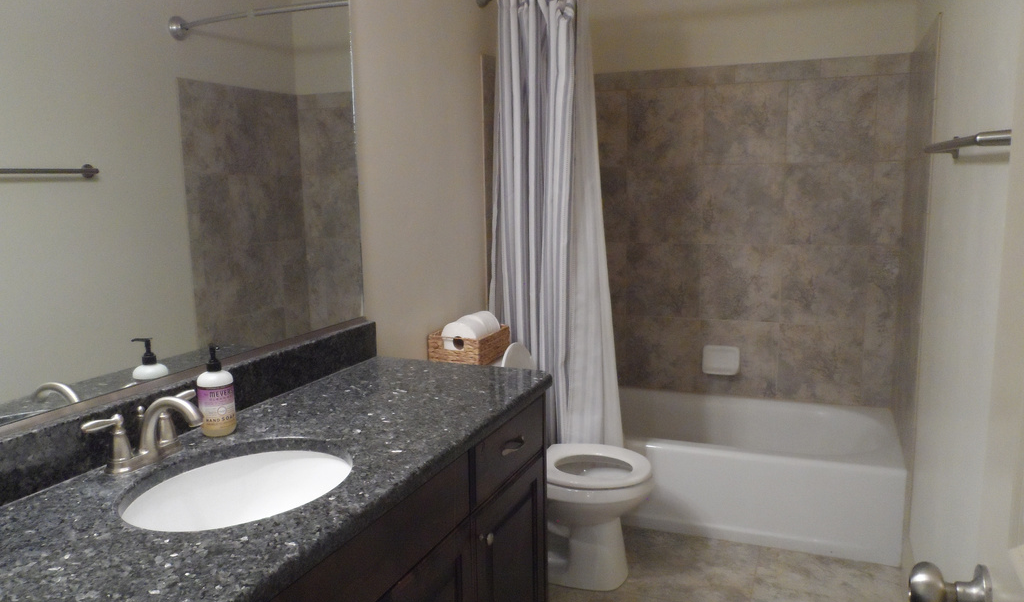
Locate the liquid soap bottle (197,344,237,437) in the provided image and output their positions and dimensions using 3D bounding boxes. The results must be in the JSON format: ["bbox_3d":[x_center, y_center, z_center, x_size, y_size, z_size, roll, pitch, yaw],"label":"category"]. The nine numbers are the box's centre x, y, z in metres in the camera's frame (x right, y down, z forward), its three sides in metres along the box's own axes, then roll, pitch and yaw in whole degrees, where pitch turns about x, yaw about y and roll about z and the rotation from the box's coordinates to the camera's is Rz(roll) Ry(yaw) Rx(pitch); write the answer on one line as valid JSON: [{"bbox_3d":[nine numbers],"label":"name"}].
[{"bbox_3d":[-0.597,0.174,1.430,0.068,0.182,0.068,-6,10,-30],"label":"liquid soap bottle"}]

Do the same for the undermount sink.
[{"bbox_3d":[-0.454,0.385,1.213,0.350,0.160,0.415,2,9,23],"label":"undermount sink"}]

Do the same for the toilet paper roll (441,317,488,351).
[{"bbox_3d":[-0.153,0.126,2.354,0.123,0.123,0.102,2,9,23],"label":"toilet paper roll"}]

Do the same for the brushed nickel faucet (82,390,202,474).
[{"bbox_3d":[-0.614,0.229,1.264,0.175,0.122,0.235,2,9,23],"label":"brushed nickel faucet"}]

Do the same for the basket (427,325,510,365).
[{"bbox_3d":[-0.144,0.149,2.408,0.185,0.100,0.232,2,9,23],"label":"basket"}]

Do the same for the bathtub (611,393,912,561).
[{"bbox_3d":[0.772,0.656,2.998,1.500,0.345,0.740,2,9,23],"label":"bathtub"}]

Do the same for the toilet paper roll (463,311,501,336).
[{"bbox_3d":[-0.114,0.105,2.445,0.123,0.123,0.102,2,9,23],"label":"toilet paper roll"}]

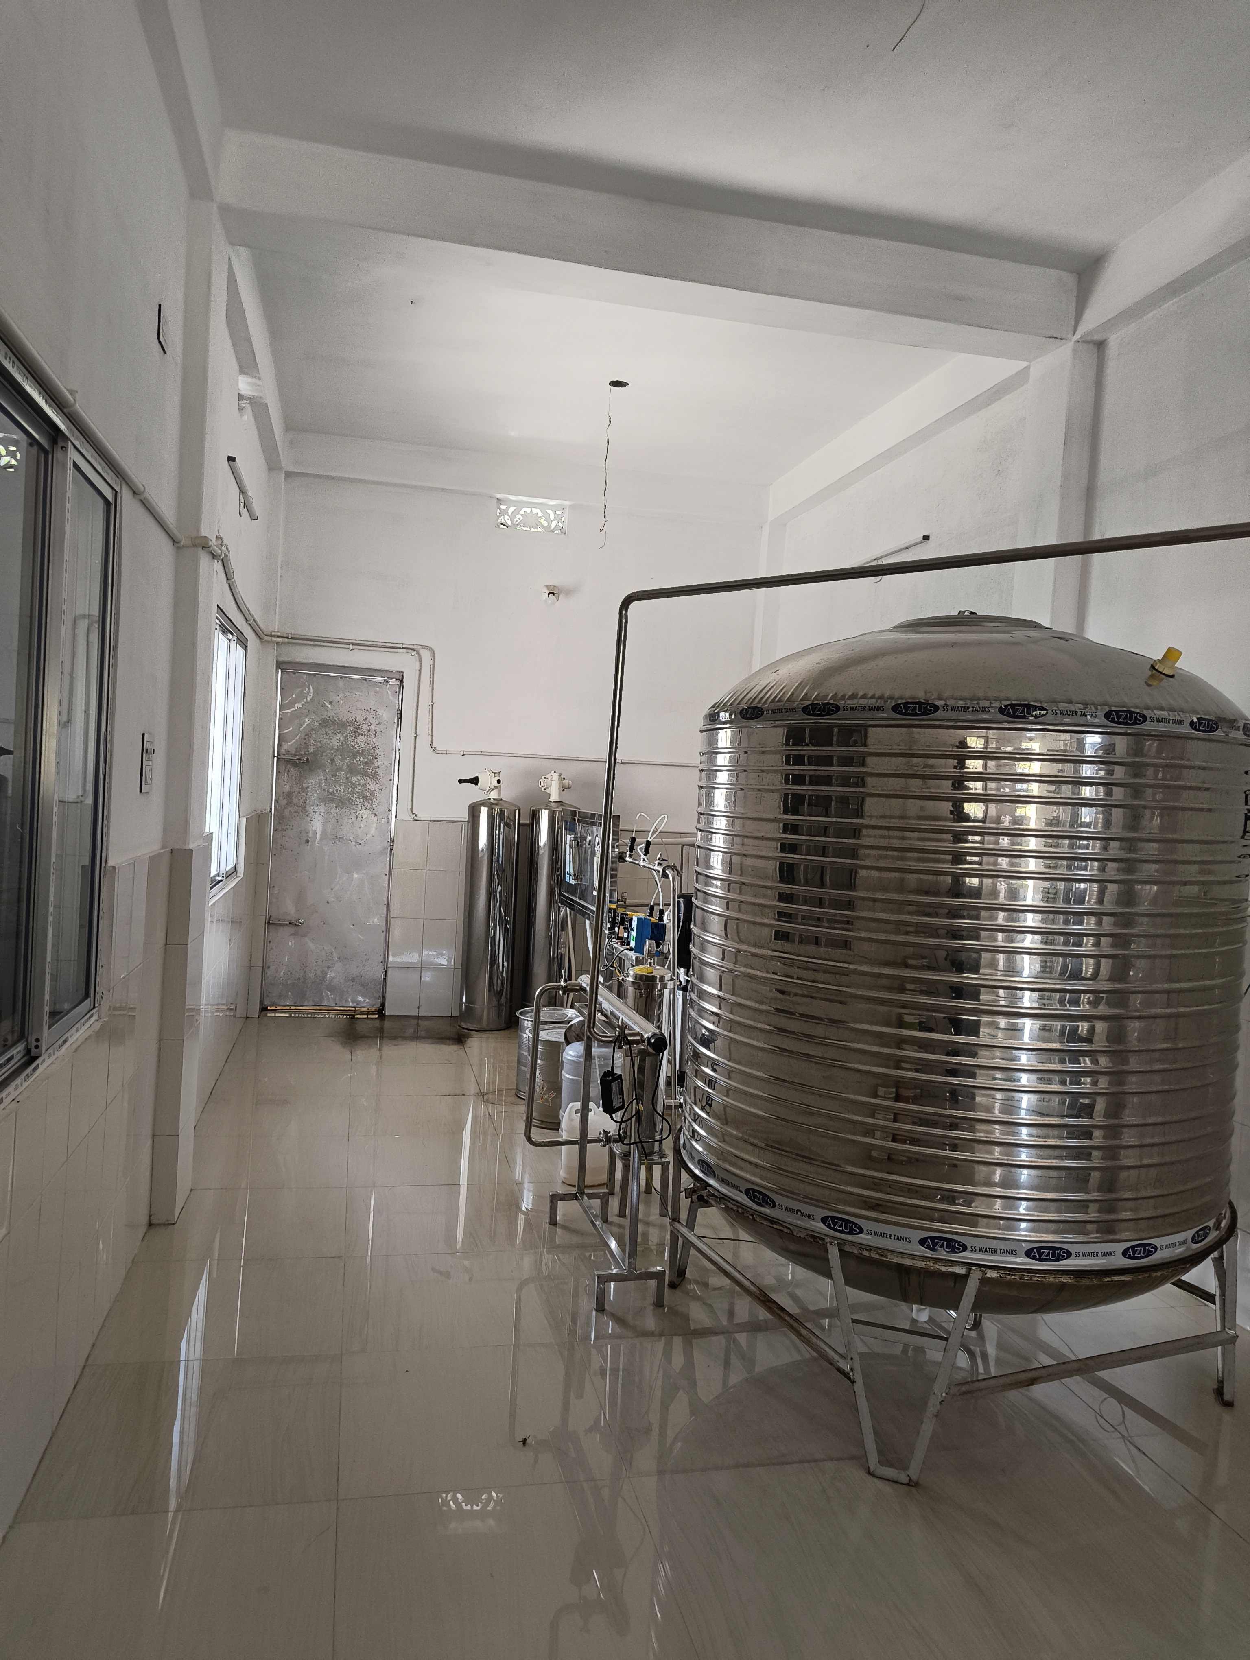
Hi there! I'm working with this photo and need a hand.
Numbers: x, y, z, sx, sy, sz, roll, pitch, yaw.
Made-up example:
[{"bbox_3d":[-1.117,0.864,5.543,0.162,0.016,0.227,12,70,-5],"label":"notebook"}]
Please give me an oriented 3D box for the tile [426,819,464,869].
[{"bbox_3d":[-1.106,0.098,7.060,0.200,0.300,0.010,3,2,-13],"label":"tile"}]

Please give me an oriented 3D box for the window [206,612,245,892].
[{"bbox_3d":[-1.871,-0.341,5.348,0.080,1.200,1.280,3,2,-13],"label":"window"}]

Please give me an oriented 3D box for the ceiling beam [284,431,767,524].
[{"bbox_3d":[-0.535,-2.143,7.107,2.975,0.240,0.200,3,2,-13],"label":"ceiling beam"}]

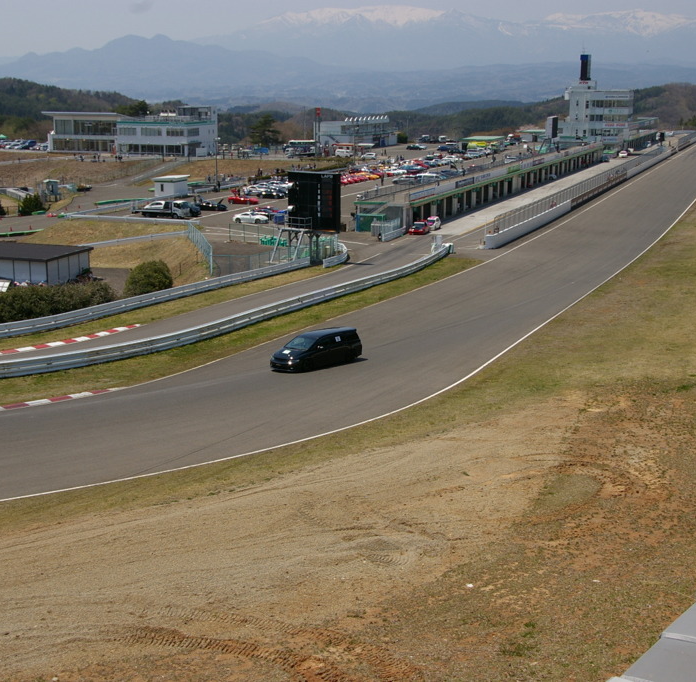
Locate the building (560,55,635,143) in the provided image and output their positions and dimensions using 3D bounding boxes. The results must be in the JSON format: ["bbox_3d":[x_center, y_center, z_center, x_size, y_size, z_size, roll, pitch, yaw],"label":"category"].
[{"bbox_3d":[61.980,-59.180,282.130,17.200,22.800,10.500,5,14,20],"label":"building"}]

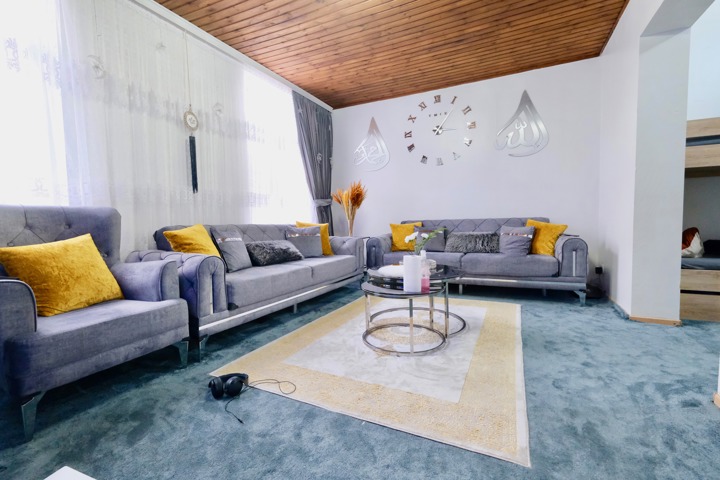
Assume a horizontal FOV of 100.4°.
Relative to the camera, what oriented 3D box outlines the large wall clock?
[{"bbox_3d":[1.091,-1.532,4.197,1.020,0.996,0.030,1,3,28],"label":"large wall clock"}]

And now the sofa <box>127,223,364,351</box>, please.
[{"bbox_3d":[-0.888,0.239,3.167,0.899,0.838,2.349,1,3,28],"label":"sofa"}]

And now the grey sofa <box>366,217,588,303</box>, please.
[{"bbox_3d":[1.297,0.177,3.671,2.284,0.838,0.875,1,3,28],"label":"grey sofa"}]

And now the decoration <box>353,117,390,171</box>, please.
[{"bbox_3d":[0.167,-1.457,4.569,0.631,0.816,0.020,1,3,28],"label":"decoration"}]

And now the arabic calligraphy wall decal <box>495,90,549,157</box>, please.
[{"bbox_3d":[2.022,-1.460,3.772,0.606,0.823,0.020,1,3,28],"label":"arabic calligraphy wall decal"}]

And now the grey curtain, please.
[{"bbox_3d":[-0.665,-0.736,4.556,0.138,2.600,1.004,1,3,28],"label":"grey curtain"}]

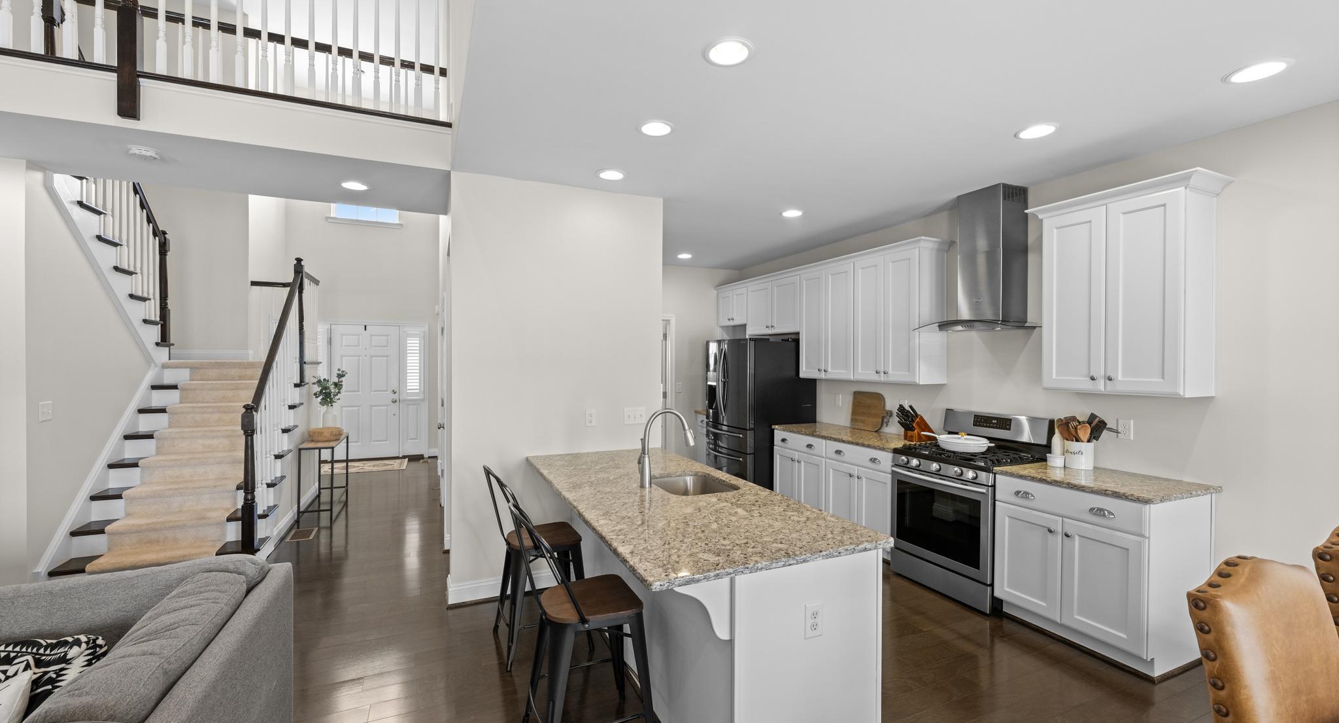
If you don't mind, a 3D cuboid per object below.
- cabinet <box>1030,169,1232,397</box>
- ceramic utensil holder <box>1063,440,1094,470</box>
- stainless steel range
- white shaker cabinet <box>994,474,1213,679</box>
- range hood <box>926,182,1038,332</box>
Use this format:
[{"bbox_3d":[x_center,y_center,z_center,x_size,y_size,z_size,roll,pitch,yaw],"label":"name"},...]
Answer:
[{"bbox_3d":[2.585,-0.379,2.979,0.393,1.122,0.801,0,0,-24],"label":"cabinet"},{"bbox_3d":[2.503,0.561,3.177,0.124,0.169,0.129,0,0,-24],"label":"ceramic utensil holder"},{"bbox_3d":[2.087,0.967,3.652,0.697,1.174,0.756,0,0,-24],"label":"stainless steel range"},{"bbox_3d":[2.438,1.121,2.975,0.637,0.869,0.756,0,0,-24],"label":"white shaker cabinet"},{"bbox_3d":[2.208,-0.710,3.696,0.497,0.995,0.756,0,0,-24],"label":"range hood"}]

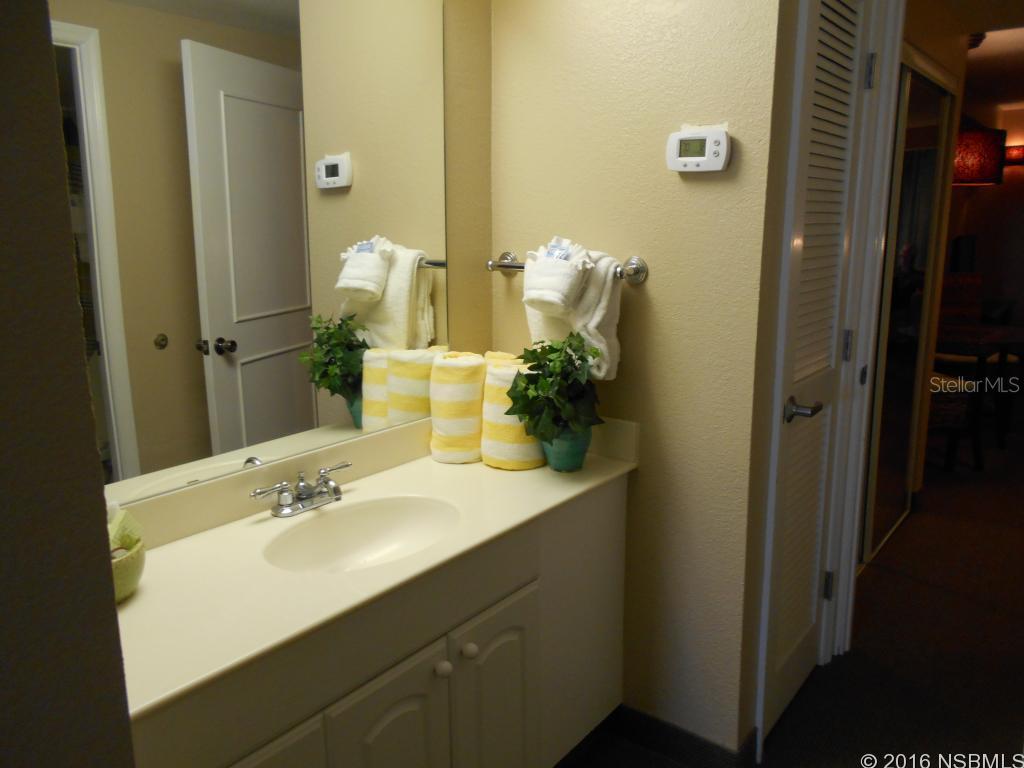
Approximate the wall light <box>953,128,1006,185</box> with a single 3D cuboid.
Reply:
[{"bbox_3d":[2.586,-1.280,4.338,0.360,0.295,0.360,9,15,39],"label":"wall light"}]

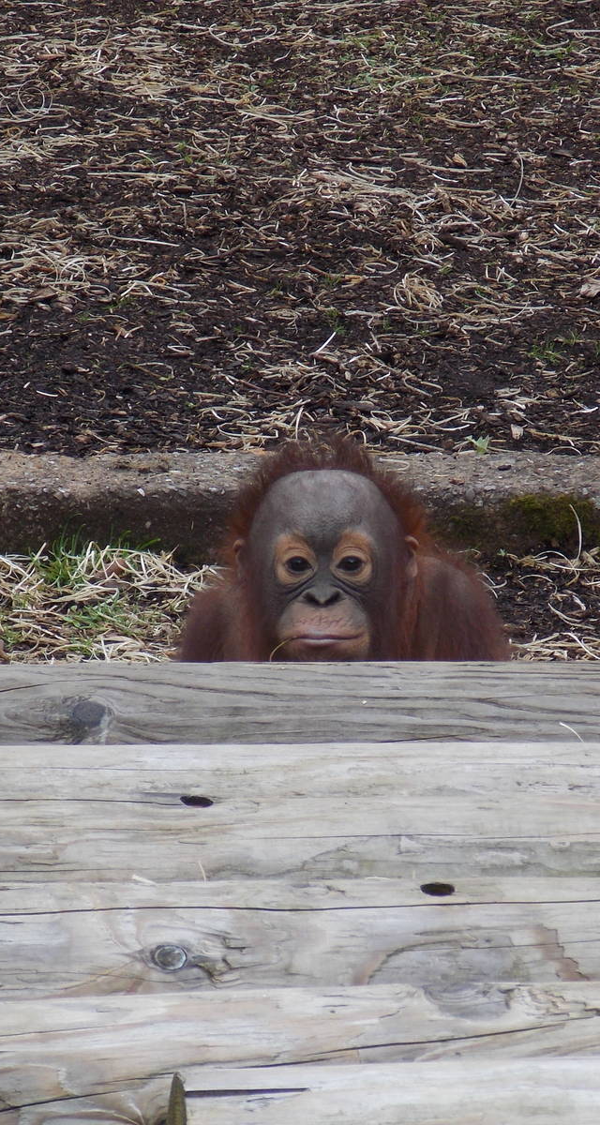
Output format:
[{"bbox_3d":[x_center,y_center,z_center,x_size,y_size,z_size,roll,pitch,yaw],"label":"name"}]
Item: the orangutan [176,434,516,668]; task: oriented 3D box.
[{"bbox_3d":[0.036,0.110,9.300,0.310,0.460,0.290,2,16,6],"label":"orangutan"}]

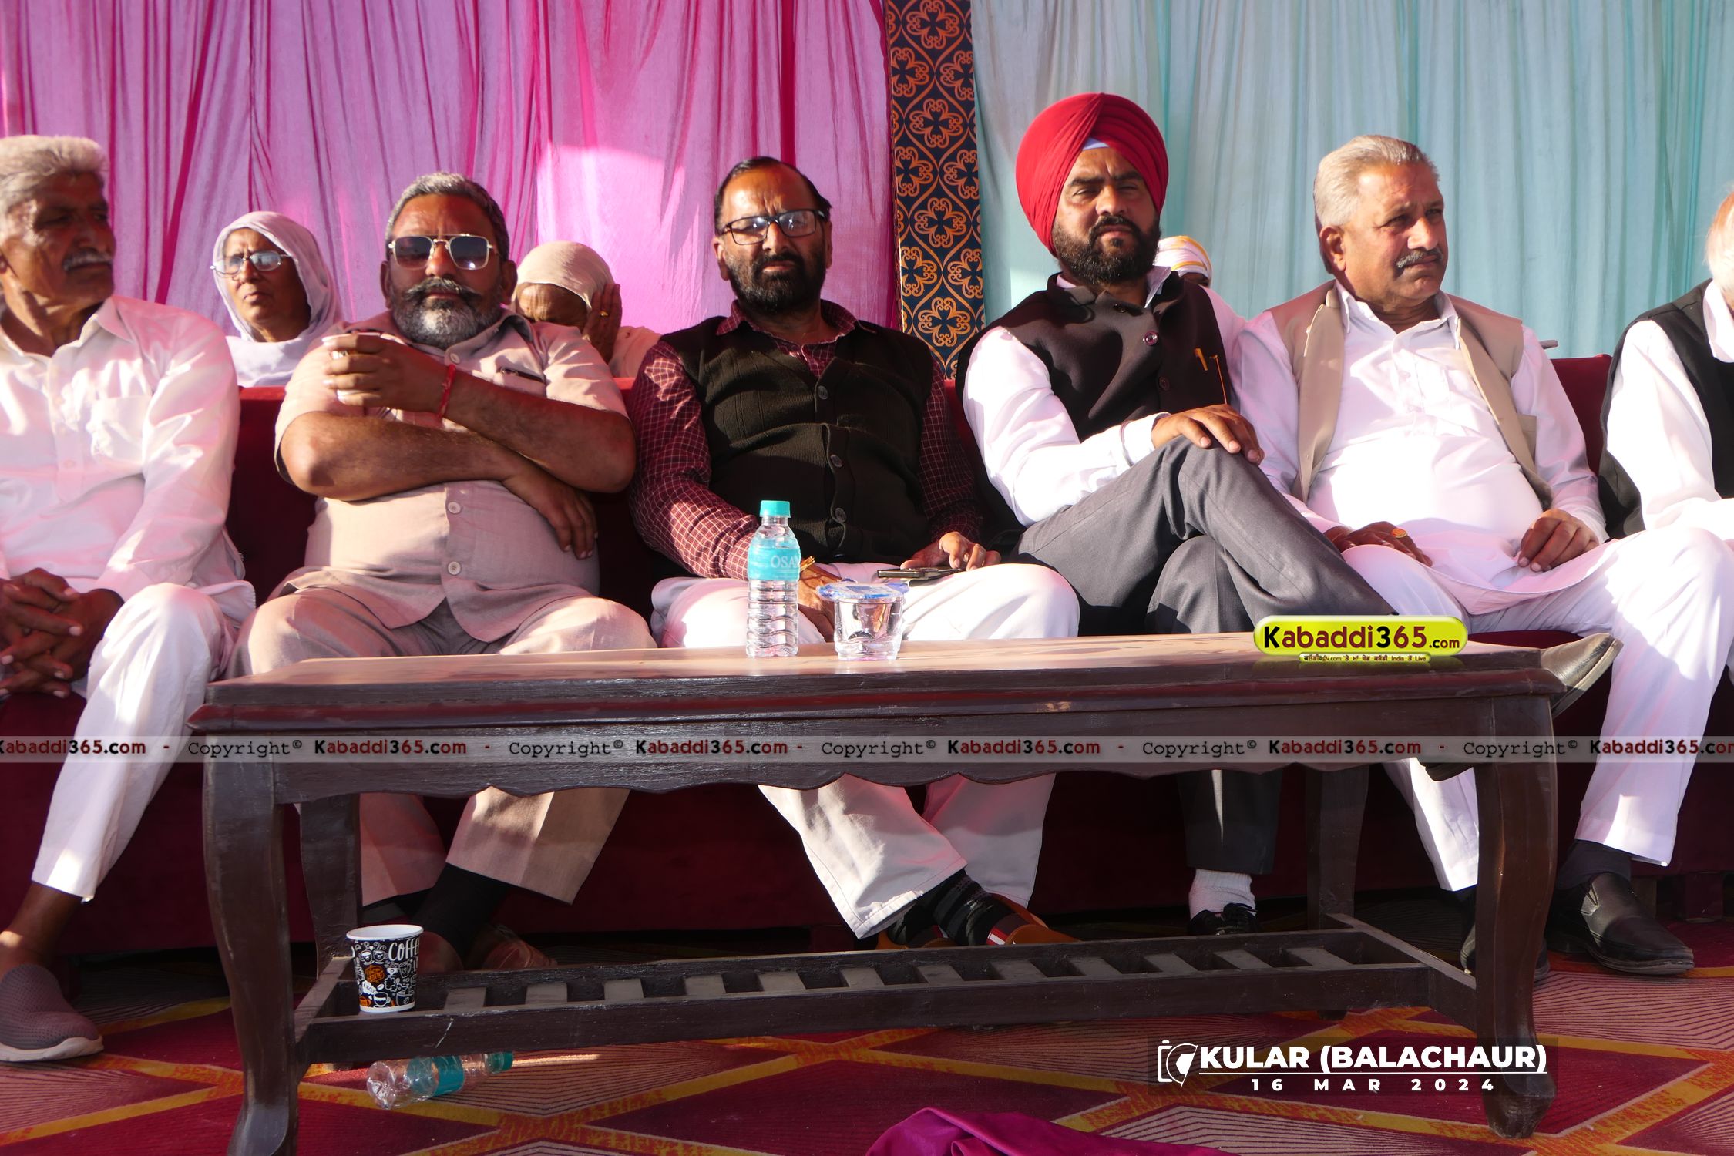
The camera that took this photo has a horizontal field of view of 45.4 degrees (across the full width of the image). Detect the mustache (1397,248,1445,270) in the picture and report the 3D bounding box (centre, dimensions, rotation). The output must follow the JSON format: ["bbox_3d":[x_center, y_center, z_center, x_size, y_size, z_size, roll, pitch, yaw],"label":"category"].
[{"bbox_3d":[0.818,-0.471,3.060,0.085,0.032,0.035,-2,1,-30],"label":"mustache"}]

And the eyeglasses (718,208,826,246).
[{"bbox_3d":[-0.137,-0.499,3.008,0.142,0.043,0.140,-8,1,-4],"label":"eyeglasses"}]

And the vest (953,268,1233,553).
[{"bbox_3d":[0.344,-0.239,3.050,0.430,0.430,0.330,0,-6,-28],"label":"vest"}]

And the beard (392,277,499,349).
[{"bbox_3d":[-0.607,-0.381,2.980,0.150,0.105,0.110,-1,-2,-5],"label":"beard"}]

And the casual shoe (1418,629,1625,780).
[{"bbox_3d":[0.764,0.137,2.460,0.290,0.115,0.105,-34,5,24],"label":"casual shoe"}]

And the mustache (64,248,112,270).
[{"bbox_3d":[-1.128,-0.461,3.000,0.035,0.032,0.085,-1,1,33],"label":"mustache"}]

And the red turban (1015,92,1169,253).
[{"bbox_3d":[0.335,-0.602,3.080,0.215,0.220,0.240,-3,-2,-9],"label":"red turban"}]

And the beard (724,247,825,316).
[{"bbox_3d":[-0.137,-0.440,3.080,0.148,0.100,0.100,-7,1,-3],"label":"beard"}]

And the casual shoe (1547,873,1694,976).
[{"bbox_3d":[0.990,0.451,2.775,0.102,0.110,0.285,-1,1,-22],"label":"casual shoe"}]

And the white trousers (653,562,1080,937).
[{"bbox_3d":[-0.019,0.203,2.887,0.545,0.540,0.620,-1,1,-6],"label":"white trousers"}]

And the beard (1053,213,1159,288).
[{"bbox_3d":[0.354,-0.485,3.070,0.148,0.105,0.100,-3,1,-16],"label":"beard"}]

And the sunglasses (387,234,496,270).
[{"bbox_3d":[-0.607,-0.457,2.988,0.148,0.050,0.140,-1,-2,-5],"label":"sunglasses"}]

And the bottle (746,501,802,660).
[{"bbox_3d":[-0.094,0.001,2.090,0.053,0.158,0.053,0,0,0],"label":"bottle"}]

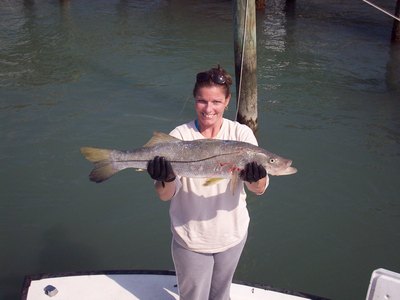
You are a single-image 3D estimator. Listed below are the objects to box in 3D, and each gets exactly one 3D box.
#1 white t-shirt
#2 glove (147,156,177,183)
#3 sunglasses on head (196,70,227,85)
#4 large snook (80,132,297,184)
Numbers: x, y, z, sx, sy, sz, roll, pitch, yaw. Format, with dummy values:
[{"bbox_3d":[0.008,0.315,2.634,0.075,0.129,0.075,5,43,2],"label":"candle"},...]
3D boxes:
[{"bbox_3d":[0.057,0.151,2.740,0.420,0.600,0.300,1,22,3],"label":"white t-shirt"},{"bbox_3d":[-0.142,0.072,2.300,0.105,0.090,0.100,0,22,0],"label":"glove"},{"bbox_3d":[0.059,-0.296,2.609,0.140,0.050,0.130,5,2,11],"label":"sunglasses on head"},{"bbox_3d":[-0.042,0.034,2.360,0.810,0.180,0.110,2,17,0],"label":"large snook"}]

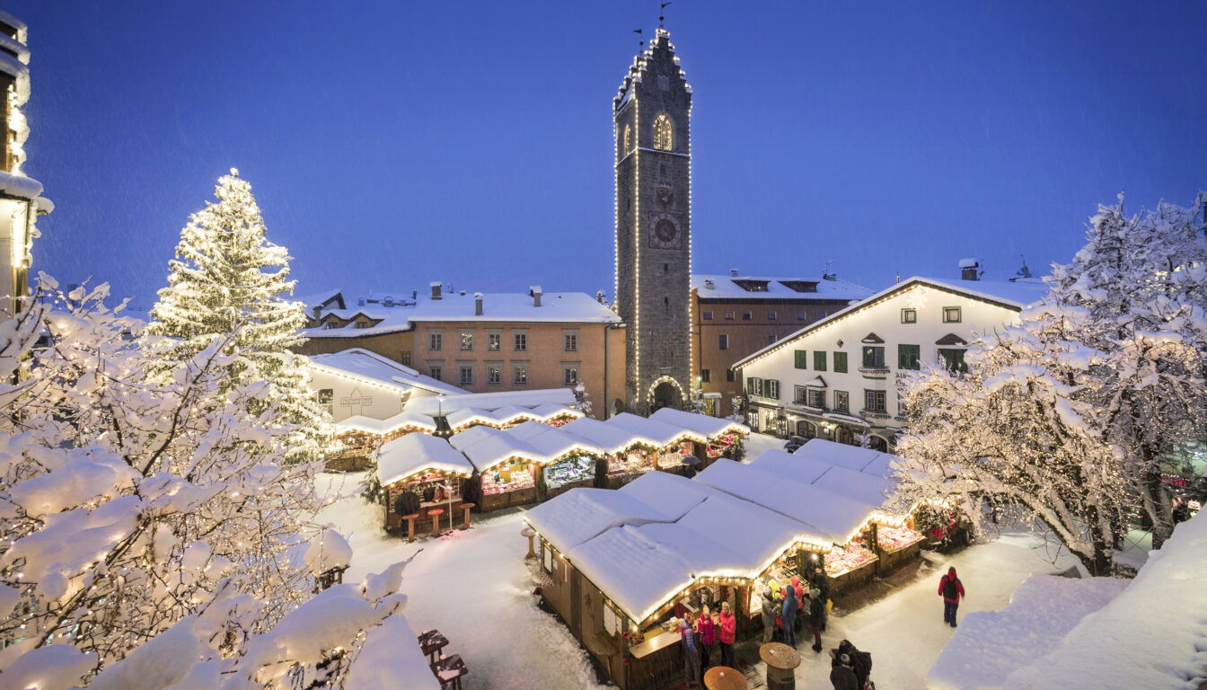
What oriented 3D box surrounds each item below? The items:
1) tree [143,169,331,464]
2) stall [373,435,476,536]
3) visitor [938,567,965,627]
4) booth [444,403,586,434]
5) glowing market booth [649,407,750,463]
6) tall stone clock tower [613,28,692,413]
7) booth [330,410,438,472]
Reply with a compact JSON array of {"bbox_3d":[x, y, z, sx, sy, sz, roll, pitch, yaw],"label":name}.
[{"bbox_3d":[-23.900,-1.400,30.500,10.800,20.000,10.800,0,0,0],"label":"tree"},{"bbox_3d":[-9.195,6.615,23.556,3.750,2.950,6.400,-1,1,-28],"label":"stall"},{"bbox_3d":[10.342,7.398,13.913,0.500,1.720,0.720,-1,1,-43],"label":"visitor"},{"bbox_3d":[-7.556,7.075,40.457,11.500,3.050,4.100,0,0,-31],"label":"booth"},{"bbox_3d":[6.429,6.455,32.688,3.510,2.950,6.801,-1,1,-28],"label":"glowing market booth"},{"bbox_3d":[5.917,-14.400,58.695,7.100,46.000,6.800,0,0,-20],"label":"tall stone clock tower"},{"bbox_3d":[-16.867,7.100,35.524,7.200,3.000,4.400,0,0,-29],"label":"booth"}]

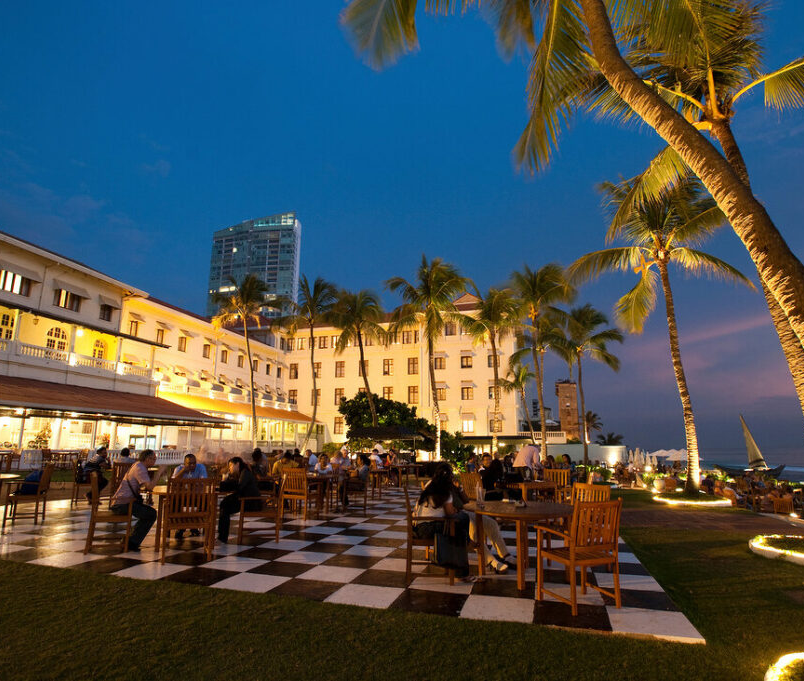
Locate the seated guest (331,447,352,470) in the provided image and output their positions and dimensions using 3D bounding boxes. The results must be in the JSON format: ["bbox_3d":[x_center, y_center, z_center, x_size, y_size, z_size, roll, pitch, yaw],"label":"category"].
[{"bbox_3d":[-1.344,3.074,10.788,0.520,1.280,0.800,7,-14,-26],"label":"seated guest"}]

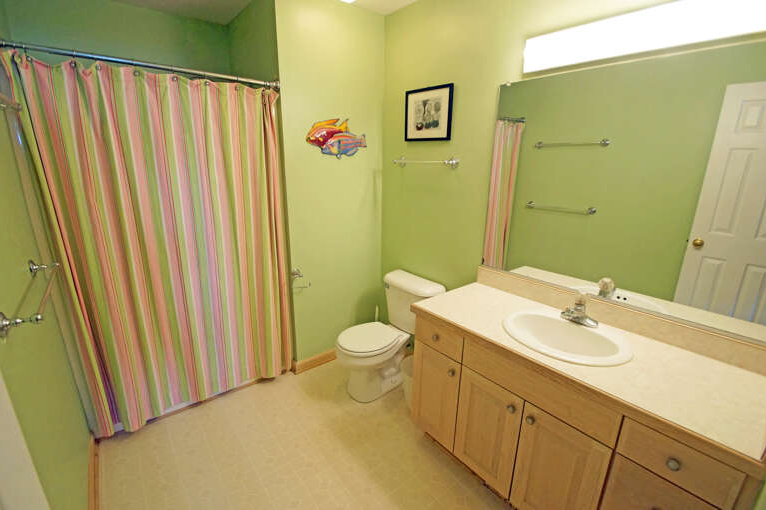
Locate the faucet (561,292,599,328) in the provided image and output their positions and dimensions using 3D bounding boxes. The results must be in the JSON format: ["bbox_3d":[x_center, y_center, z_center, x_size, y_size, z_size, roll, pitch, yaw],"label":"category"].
[{"bbox_3d":[0.896,0.250,1.454,0.122,0.130,0.152,-13,21,-40],"label":"faucet"}]

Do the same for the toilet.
[{"bbox_3d":[0.030,0.552,2.204,0.680,0.690,0.450,-13,21,-40],"label":"toilet"}]

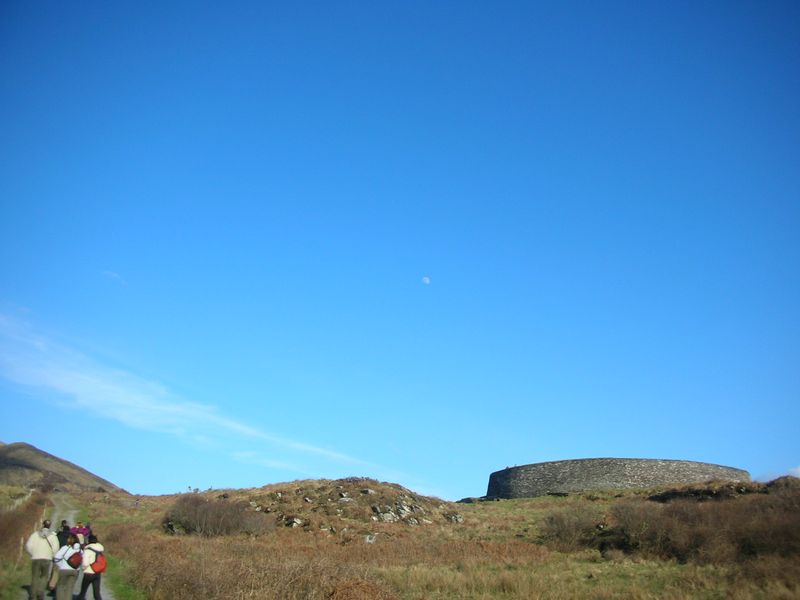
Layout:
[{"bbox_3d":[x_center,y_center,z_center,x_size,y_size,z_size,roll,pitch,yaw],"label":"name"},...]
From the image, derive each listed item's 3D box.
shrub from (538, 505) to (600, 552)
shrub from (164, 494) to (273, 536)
[{"bbox_3d":[9.220,12.429,44.000,3.300,2.500,2.900,0,-18,0],"label":"shrub"},{"bbox_3d":[-10.995,13.084,49.000,6.300,2.500,4.200,0,-18,0],"label":"shrub"}]

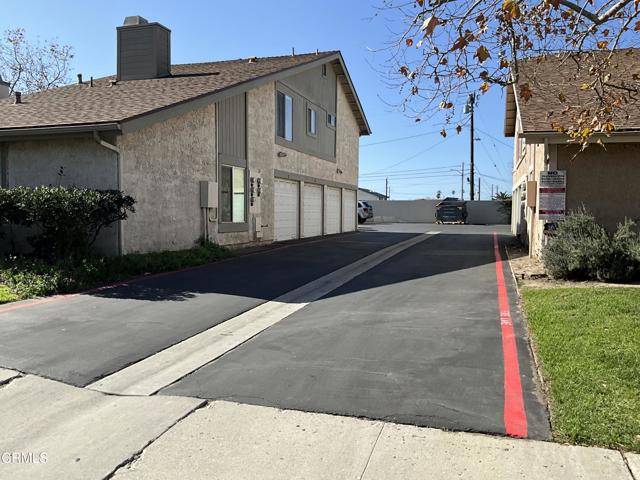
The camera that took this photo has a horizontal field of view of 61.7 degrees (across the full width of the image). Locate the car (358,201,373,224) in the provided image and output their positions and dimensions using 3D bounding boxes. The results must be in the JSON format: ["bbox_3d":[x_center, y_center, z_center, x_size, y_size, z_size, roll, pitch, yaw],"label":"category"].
[{"bbox_3d":[1.450,-2.050,39.500,4.700,1.720,1.900,1,3,17],"label":"car"}]

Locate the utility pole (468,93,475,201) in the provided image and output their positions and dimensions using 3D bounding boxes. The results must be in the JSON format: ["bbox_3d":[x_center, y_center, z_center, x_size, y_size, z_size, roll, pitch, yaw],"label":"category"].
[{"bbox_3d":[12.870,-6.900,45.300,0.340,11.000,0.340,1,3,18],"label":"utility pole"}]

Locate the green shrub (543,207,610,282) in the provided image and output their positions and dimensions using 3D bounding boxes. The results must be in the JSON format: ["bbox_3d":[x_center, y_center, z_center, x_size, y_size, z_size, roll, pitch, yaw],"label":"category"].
[{"bbox_3d":[4.480,0.020,9.400,1.180,1.130,1.100,1,3,18],"label":"green shrub"}]

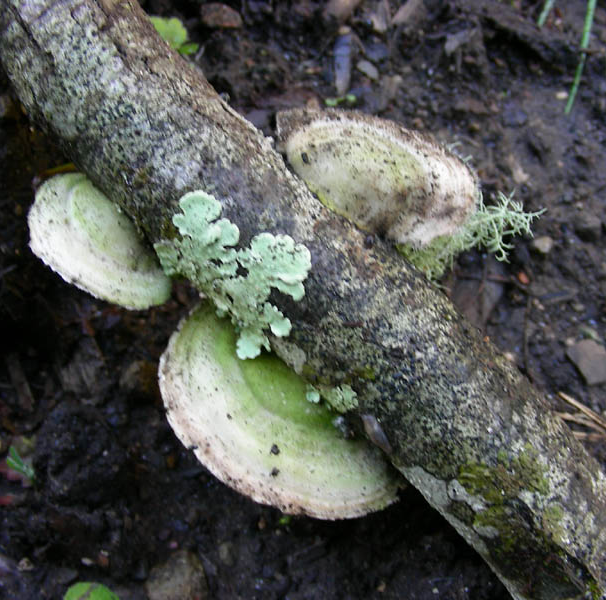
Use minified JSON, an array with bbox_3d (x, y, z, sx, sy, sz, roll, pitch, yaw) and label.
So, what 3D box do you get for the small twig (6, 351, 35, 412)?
[{"bbox_3d":[-0.125,0.036,0.388,0.005,0.004,0.030,-22,63,-14],"label":"small twig"}]

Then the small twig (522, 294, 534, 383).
[{"bbox_3d":[0.104,0.017,0.408,0.004,0.002,0.046,6,60,2],"label":"small twig"}]

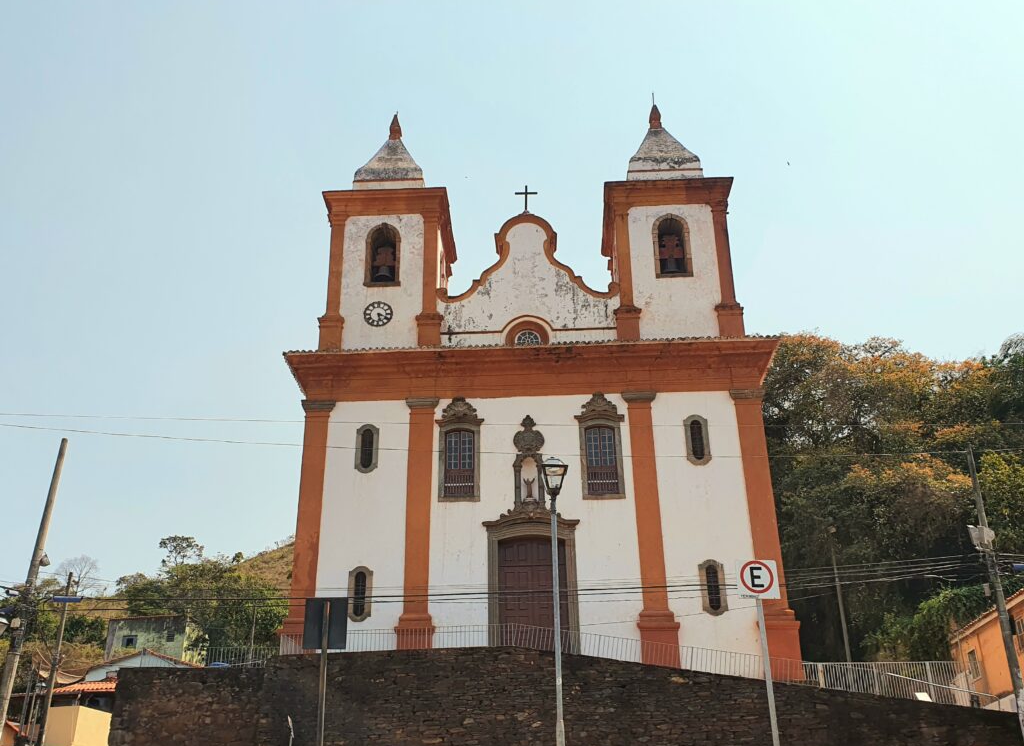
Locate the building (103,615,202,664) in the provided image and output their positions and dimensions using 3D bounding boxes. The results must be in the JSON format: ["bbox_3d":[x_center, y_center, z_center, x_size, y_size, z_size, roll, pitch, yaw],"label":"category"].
[{"bbox_3d":[-22.621,18.166,50.846,6.700,3.600,4.200,-9,-22,20],"label":"building"}]

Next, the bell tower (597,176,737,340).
[{"bbox_3d":[6.798,-3.843,33.701,5.400,7.200,5.700,-2,-21,2],"label":"bell tower"}]

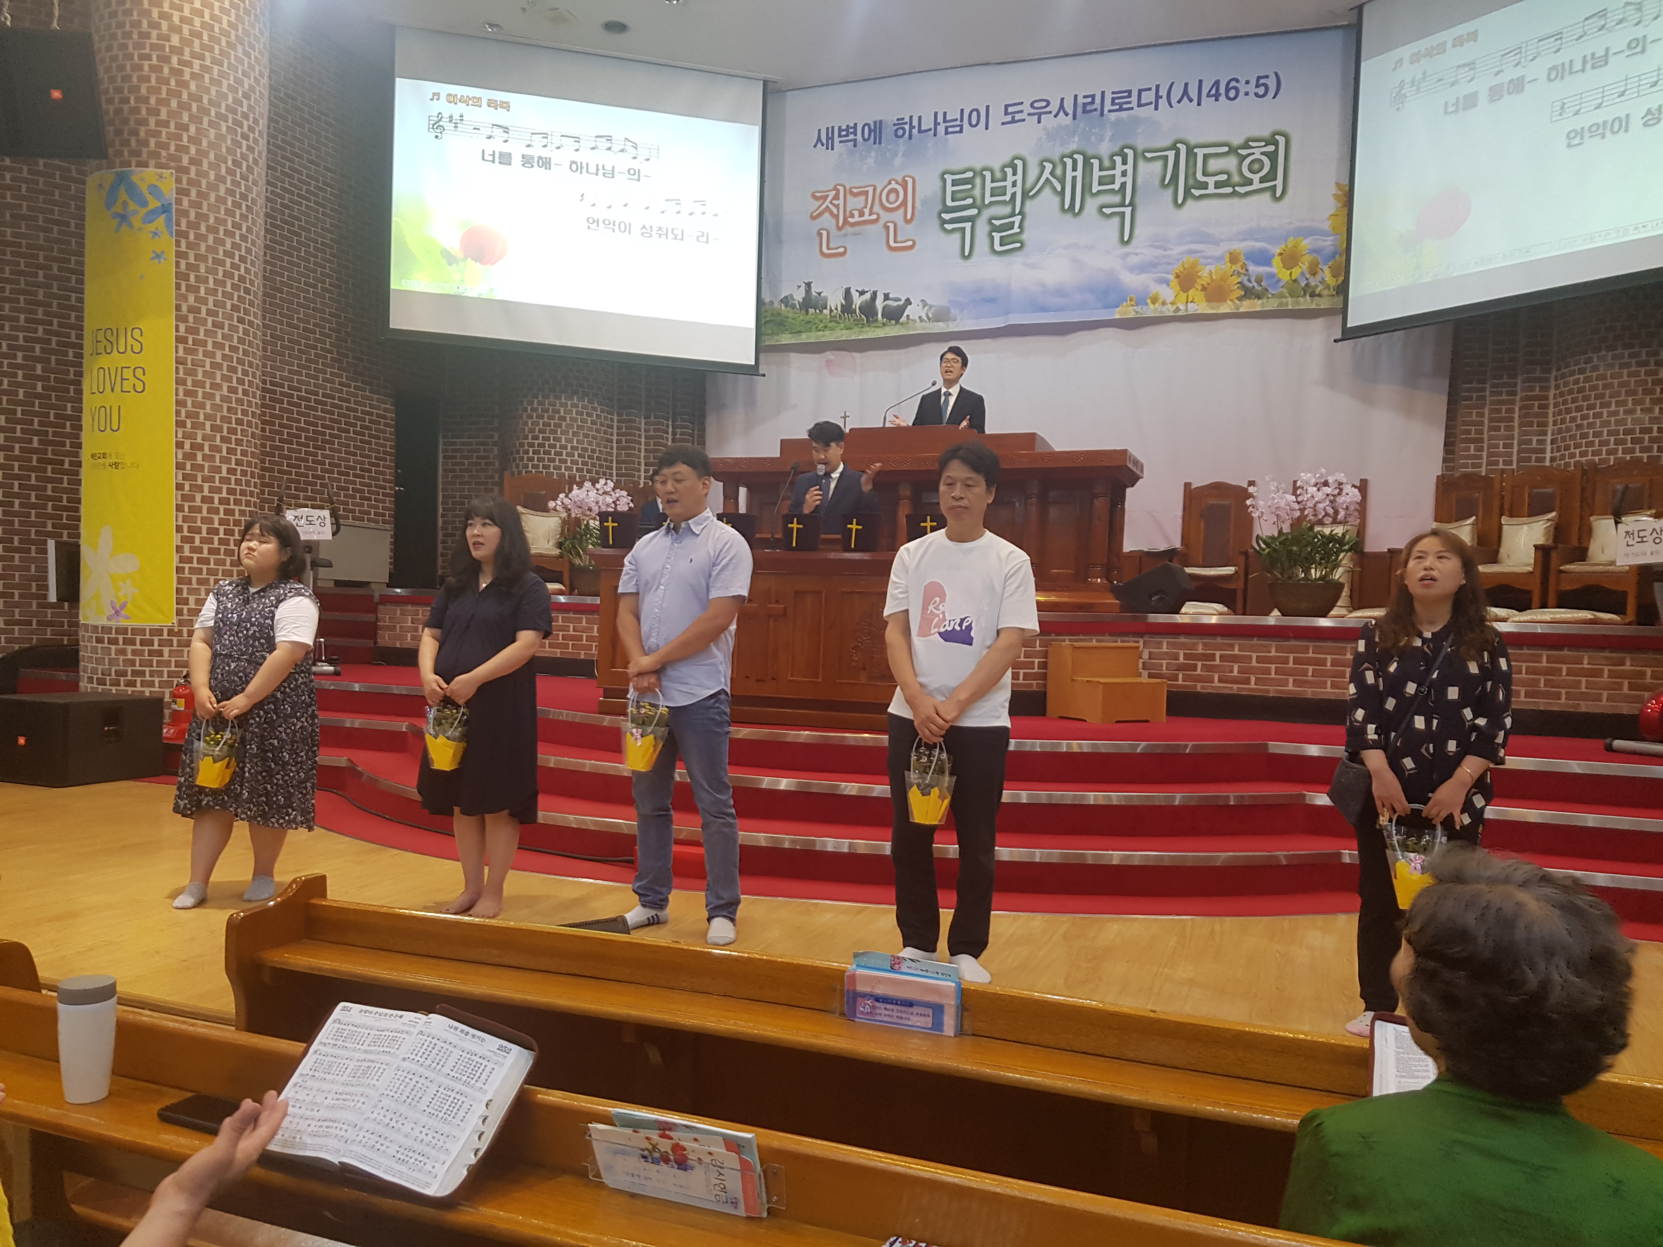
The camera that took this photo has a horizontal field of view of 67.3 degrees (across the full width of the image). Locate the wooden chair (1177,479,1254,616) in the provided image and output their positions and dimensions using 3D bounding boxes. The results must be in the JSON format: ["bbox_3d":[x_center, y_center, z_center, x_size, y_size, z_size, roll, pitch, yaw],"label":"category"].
[{"bbox_3d":[3.232,-0.626,10.550,0.610,1.130,0.600,3,1,30],"label":"wooden chair"}]

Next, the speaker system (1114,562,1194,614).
[{"bbox_3d":[2.003,-0.222,7.750,0.430,0.330,0.450,3,1,30],"label":"speaker system"}]

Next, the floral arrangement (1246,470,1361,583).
[{"bbox_3d":[2.930,-0.605,7.750,0.690,0.690,0.580,3,1,24],"label":"floral arrangement"}]

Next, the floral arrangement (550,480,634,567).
[{"bbox_3d":[-1.813,-0.761,9.500,0.640,0.660,0.550,3,1,24],"label":"floral arrangement"}]

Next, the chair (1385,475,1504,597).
[{"bbox_3d":[4.684,-0.555,9.550,0.600,1.130,0.610,1,2,-32],"label":"chair"}]

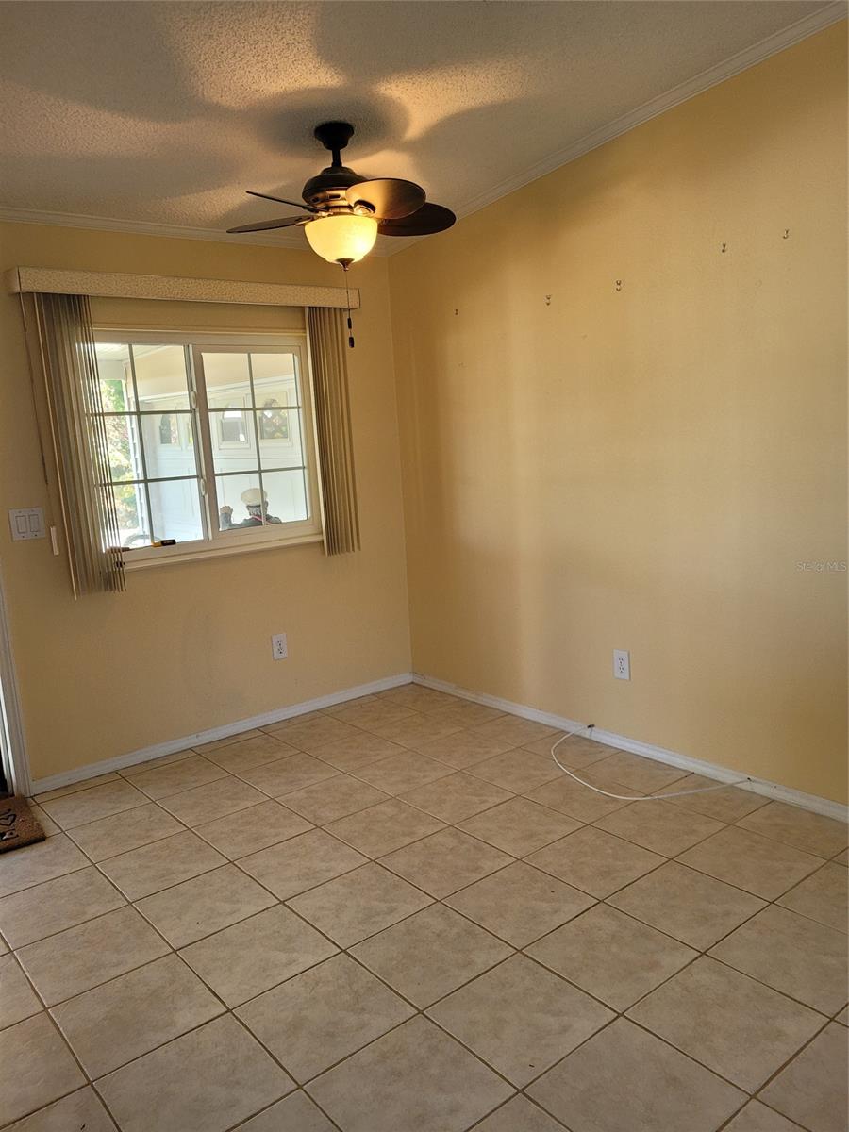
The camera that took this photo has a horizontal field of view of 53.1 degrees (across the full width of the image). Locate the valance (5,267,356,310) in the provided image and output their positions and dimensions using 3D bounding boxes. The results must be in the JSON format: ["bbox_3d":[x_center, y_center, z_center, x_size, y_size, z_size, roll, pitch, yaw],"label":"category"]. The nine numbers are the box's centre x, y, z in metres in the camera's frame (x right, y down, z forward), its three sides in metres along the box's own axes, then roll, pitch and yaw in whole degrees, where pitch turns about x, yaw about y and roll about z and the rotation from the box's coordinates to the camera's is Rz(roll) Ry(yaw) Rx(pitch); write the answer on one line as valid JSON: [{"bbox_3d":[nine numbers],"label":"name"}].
[{"bbox_3d":[-0.932,-1.153,3.593,1.500,0.092,0.138,-11,12,-38],"label":"valance"}]

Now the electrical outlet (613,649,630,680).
[{"bbox_3d":[0.799,0.399,3.440,0.008,0.116,0.071,-11,12,-38],"label":"electrical outlet"}]

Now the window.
[{"bbox_3d":[-0.959,-0.536,3.749,1.105,0.955,0.080,-11,12,-38],"label":"window"}]

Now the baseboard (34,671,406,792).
[{"bbox_3d":[-0.825,0.746,3.994,1.945,0.058,0.013,-11,12,-38],"label":"baseboard"}]

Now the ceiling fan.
[{"bbox_3d":[-0.286,-1.231,2.857,0.890,0.440,0.890,-11,12,-38],"label":"ceiling fan"}]

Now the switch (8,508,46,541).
[{"bbox_3d":[-1.540,-0.162,3.300,0.118,0.117,0.010,-11,12,-38],"label":"switch"}]

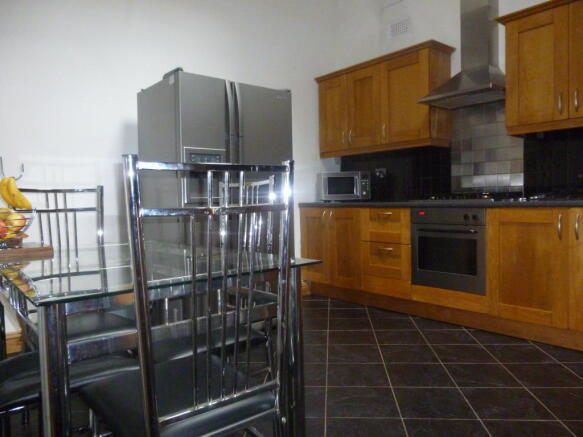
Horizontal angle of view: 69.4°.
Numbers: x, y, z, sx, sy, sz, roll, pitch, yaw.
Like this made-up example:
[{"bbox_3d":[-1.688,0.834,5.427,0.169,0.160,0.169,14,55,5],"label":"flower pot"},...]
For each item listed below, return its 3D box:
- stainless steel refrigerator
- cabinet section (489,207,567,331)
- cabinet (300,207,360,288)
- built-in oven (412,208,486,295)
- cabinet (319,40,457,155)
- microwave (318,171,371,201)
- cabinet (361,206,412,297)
[{"bbox_3d":[-0.553,-0.062,3.196,0.904,1.775,0.742,-3,3,-40],"label":"stainless steel refrigerator"},{"bbox_3d":[1.734,0.289,2.923,0.570,0.735,0.486,-4,3,-42],"label":"cabinet section"},{"bbox_3d":[0.582,0.255,4.267,0.575,0.733,0.806,-3,3,-40],"label":"cabinet"},{"bbox_3d":[1.359,0.219,3.312,0.555,0.609,0.594,-3,3,-40],"label":"built-in oven"},{"bbox_3d":[0.854,-1.050,4.079,0.345,0.847,1.350,-3,3,-40],"label":"cabinet"},{"bbox_3d":[0.564,-0.317,4.330,0.485,0.285,0.360,-1,2,7],"label":"microwave"},{"bbox_3d":[1.012,0.268,3.758,0.575,0.733,0.527,-3,3,-40],"label":"cabinet"}]

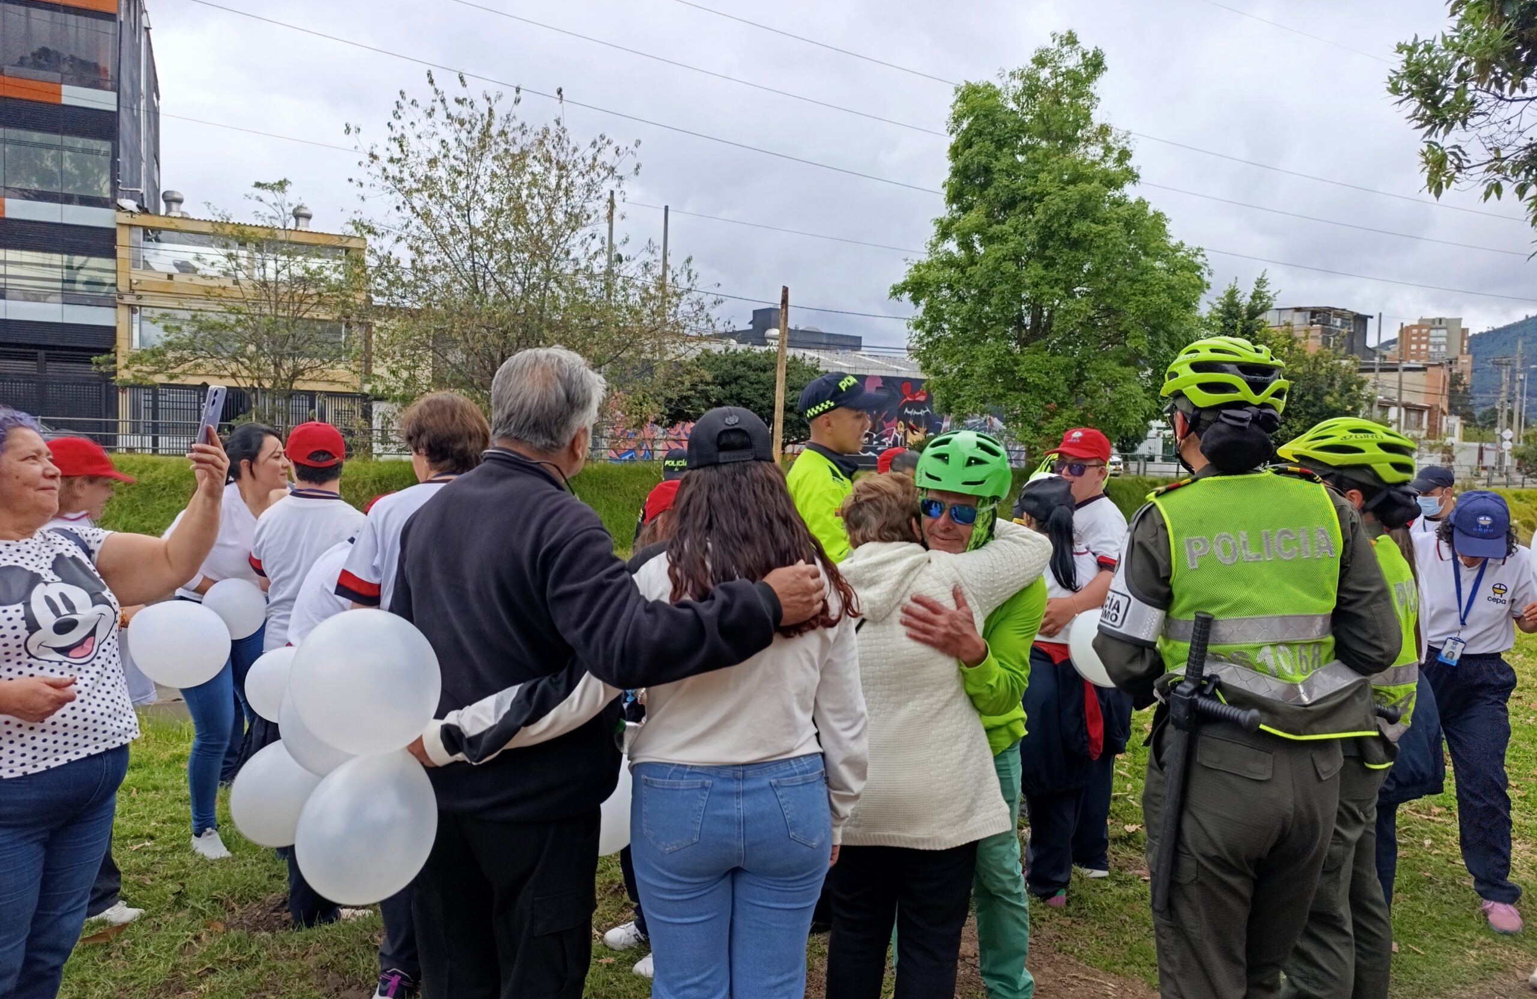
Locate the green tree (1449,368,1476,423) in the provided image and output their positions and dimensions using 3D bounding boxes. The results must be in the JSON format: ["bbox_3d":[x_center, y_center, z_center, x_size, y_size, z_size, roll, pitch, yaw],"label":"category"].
[{"bbox_3d":[63.850,-9.314,95.000,4.500,7.000,4.500,1,3,-24],"label":"green tree"}]

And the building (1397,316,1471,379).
[{"bbox_3d":[214.822,-42.427,330.000,21.000,32.000,18.000,2,2,30],"label":"building"}]

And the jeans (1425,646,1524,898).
[{"bbox_3d":[2.434,0.964,3.560,0.380,0.880,0.330,2,2,30],"label":"jeans"}]

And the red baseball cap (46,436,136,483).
[{"bbox_3d":[-2.220,-0.136,3.350,0.265,0.145,0.180,0,2,-33],"label":"red baseball cap"}]

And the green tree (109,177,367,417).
[{"bbox_3d":[-13.741,-4.866,27.000,6.600,7.200,6.000,1,3,-24],"label":"green tree"}]

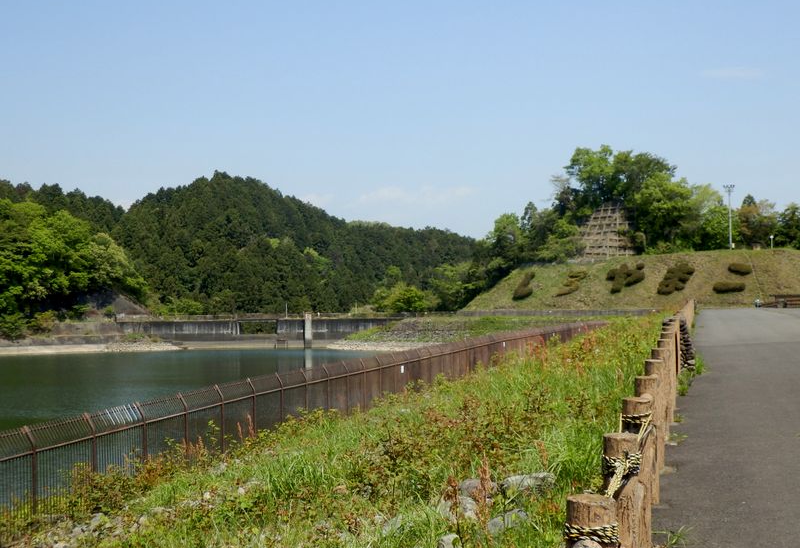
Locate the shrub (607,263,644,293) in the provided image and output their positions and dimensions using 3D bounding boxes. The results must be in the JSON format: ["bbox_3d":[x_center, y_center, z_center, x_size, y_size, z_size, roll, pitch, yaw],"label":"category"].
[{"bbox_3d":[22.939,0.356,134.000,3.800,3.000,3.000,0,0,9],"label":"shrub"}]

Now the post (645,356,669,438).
[{"bbox_3d":[2.052,1.123,10.600,0.160,0.860,0.160,0,0,13],"label":"post"}]

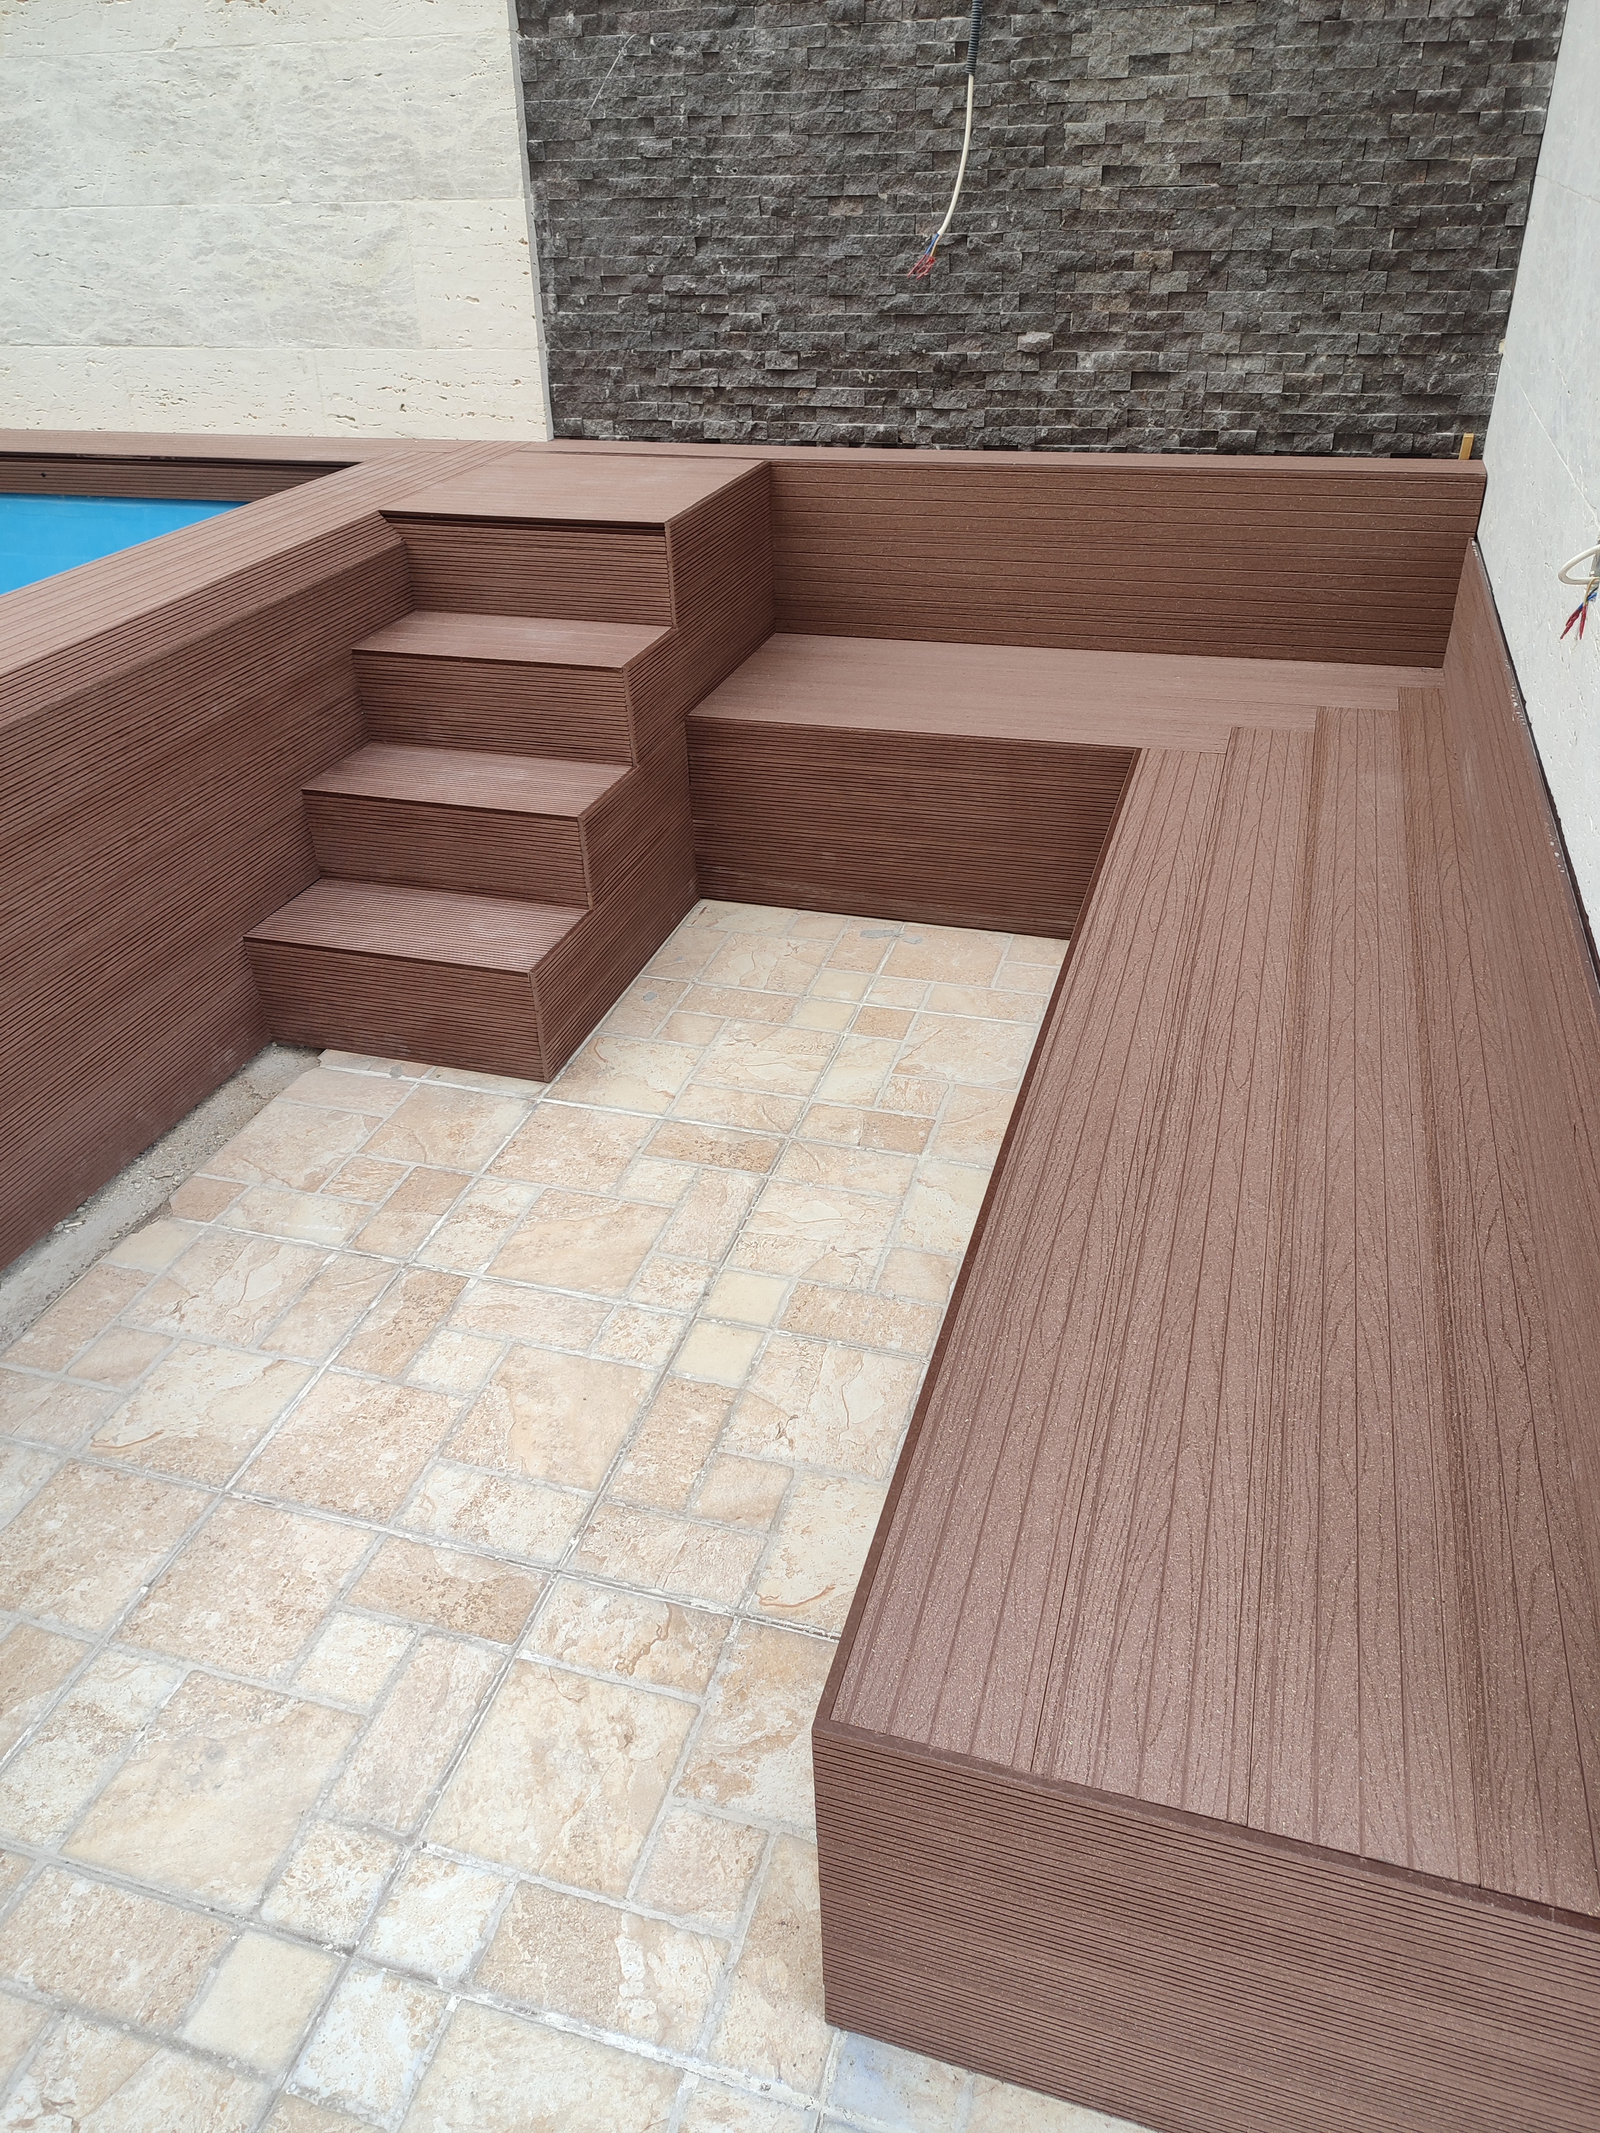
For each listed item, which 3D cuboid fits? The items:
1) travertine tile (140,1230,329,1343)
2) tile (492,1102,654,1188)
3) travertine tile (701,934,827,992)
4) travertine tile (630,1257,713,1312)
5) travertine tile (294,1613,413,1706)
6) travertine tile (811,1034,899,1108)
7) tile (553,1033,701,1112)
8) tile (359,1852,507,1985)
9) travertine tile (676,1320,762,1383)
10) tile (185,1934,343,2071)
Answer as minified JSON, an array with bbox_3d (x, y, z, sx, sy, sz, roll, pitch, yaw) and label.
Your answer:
[{"bbox_3d":[-0.839,0.327,2.186,0.219,0.012,0.215,8,34,15],"label":"travertine tile"},{"bbox_3d":[-0.372,0.136,2.451,0.207,0.014,0.207,7,34,16],"label":"tile"},{"bbox_3d":[-0.067,-0.203,2.962,0.219,0.012,0.206,8,34,15],"label":"travertine tile"},{"bbox_3d":[-0.188,0.321,2.153,0.104,0.012,0.103,8,34,15],"label":"travertine tile"},{"bbox_3d":[-0.491,0.660,1.640,0.103,0.013,0.099,8,34,16],"label":"travertine tile"},{"bbox_3d":[0.102,0.013,2.612,0.099,0.014,0.216,7,34,16],"label":"travertine tile"},{"bbox_3d":[-0.307,0.018,2.634,0.218,0.012,0.217,8,34,15],"label":"tile"},{"bbox_3d":[-0.343,0.802,1.393,0.097,0.014,0.100,7,34,16],"label":"tile"},{"bbox_3d":[-0.112,0.396,2.031,0.103,0.012,0.105,8,34,15],"label":"travertine tile"},{"bbox_3d":[-0.484,0.845,1.336,0.105,0.012,0.097,8,34,15],"label":"tile"}]

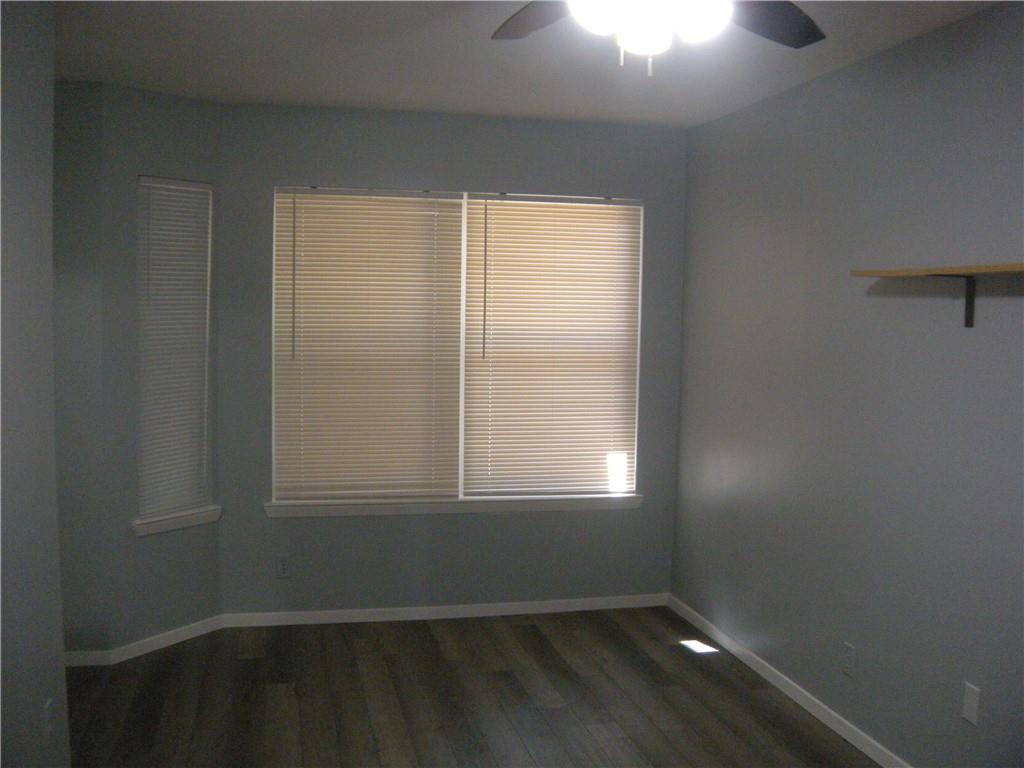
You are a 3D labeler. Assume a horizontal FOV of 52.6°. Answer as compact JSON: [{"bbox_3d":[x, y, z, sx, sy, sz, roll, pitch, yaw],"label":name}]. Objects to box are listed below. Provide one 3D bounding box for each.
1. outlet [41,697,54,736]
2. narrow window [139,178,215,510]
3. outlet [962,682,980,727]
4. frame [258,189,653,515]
[{"bbox_3d":[-1.333,0.966,2.975,0.010,0.115,0.071,0,5,-10],"label":"outlet"},{"bbox_3d":[-1.487,-0.170,4.561,0.050,1.460,0.415,4,5,32],"label":"narrow window"},{"bbox_3d":[1.349,0.943,3.044,0.010,0.115,0.071,0,5,-13],"label":"outlet"},{"bbox_3d":[-0.240,-0.187,5.031,1.795,1.460,0.050,0,5,-13],"label":"frame"}]

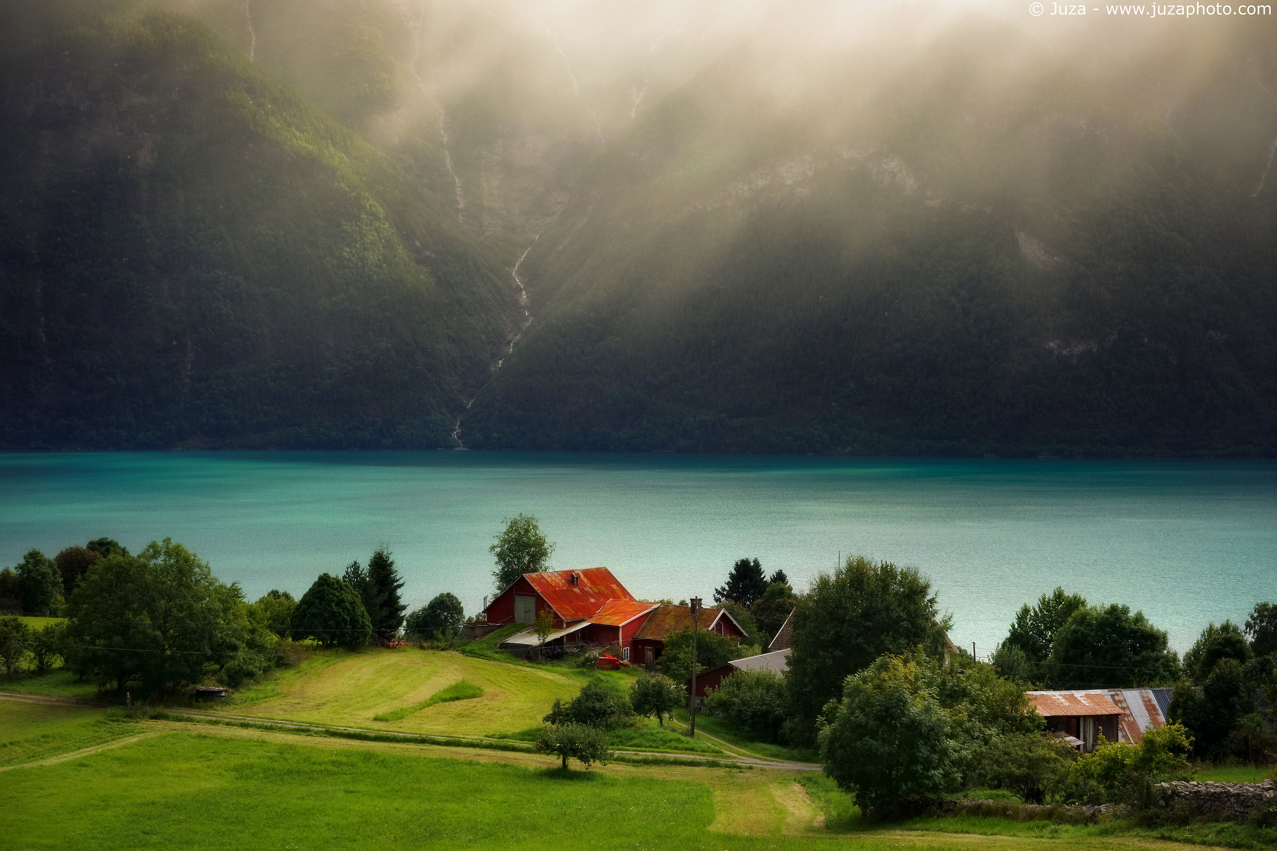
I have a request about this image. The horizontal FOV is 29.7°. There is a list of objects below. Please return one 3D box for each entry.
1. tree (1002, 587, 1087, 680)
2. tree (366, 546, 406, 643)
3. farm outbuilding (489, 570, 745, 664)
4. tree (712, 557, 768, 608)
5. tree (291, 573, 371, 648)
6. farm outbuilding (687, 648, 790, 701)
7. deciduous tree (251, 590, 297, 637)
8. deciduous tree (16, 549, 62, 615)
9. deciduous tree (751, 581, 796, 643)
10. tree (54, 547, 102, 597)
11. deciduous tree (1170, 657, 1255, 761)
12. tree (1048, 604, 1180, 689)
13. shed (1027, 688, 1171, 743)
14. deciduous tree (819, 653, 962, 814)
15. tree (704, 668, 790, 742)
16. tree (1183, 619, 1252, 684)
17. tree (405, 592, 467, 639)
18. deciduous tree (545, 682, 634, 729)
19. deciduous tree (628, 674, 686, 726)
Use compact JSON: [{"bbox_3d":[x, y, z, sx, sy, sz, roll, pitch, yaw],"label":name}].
[{"bbox_3d":[36.587,19.485,216.000,8.041,10.011,8.041,0,2,0],"label":"tree"},{"bbox_3d":[-23.604,15.805,226.000,3.926,8.978,3.926,0,2,0],"label":"tree"},{"bbox_3d":[-2.100,17.427,220.018,20.500,7.581,13.000,1,3,32],"label":"farm outbuilding"},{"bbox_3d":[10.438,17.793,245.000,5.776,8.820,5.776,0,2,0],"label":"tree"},{"bbox_3d":[-27.263,16.515,214.000,7.170,6.819,6.811,0,2,0],"label":"tree"},{"bbox_3d":[10.009,20.762,196.323,7.400,4.300,10.500,1,3,33],"label":"farm outbuilding"},{"bbox_3d":[-34.281,18.115,228.000,4.904,5.095,4.904,0,2,0],"label":"deciduous tree"},{"bbox_3d":[-61.651,16.215,248.000,4.616,6.978,4.385,0,2,0],"label":"deciduous tree"},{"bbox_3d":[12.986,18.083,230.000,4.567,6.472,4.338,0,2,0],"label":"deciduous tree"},{"bbox_3d":[-63.117,17.615,272.000,5.963,7.766,5.963,0,2,0],"label":"tree"},{"bbox_3d":[34.517,17.100,145.000,5.158,6.360,4.900,0,2,0],"label":"deciduous tree"},{"bbox_3d":[40.602,19.649,206.000,11.248,8.780,10.123,0,2,0],"label":"tree"},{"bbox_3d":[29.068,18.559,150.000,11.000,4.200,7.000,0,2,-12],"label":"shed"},{"bbox_3d":[14.668,18.117,141.000,8.282,9.744,7.868,0,2,0],"label":"deciduous tree"},{"bbox_3d":[8.161,21.047,181.000,6.364,5.692,6.046,0,2,0],"label":"tree"},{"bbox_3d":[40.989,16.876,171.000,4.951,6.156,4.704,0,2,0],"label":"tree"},{"bbox_3d":[-19.360,18.369,230.000,5.898,4.949,5.309,0,2,0],"label":"tree"},{"bbox_3d":[-3.405,19.500,168.000,6.185,3.267,4.638,0,2,0],"label":"deciduous tree"},{"bbox_3d":[1.363,19.232,169.000,4.054,3.776,3.852,0,2,0],"label":"deciduous tree"}]

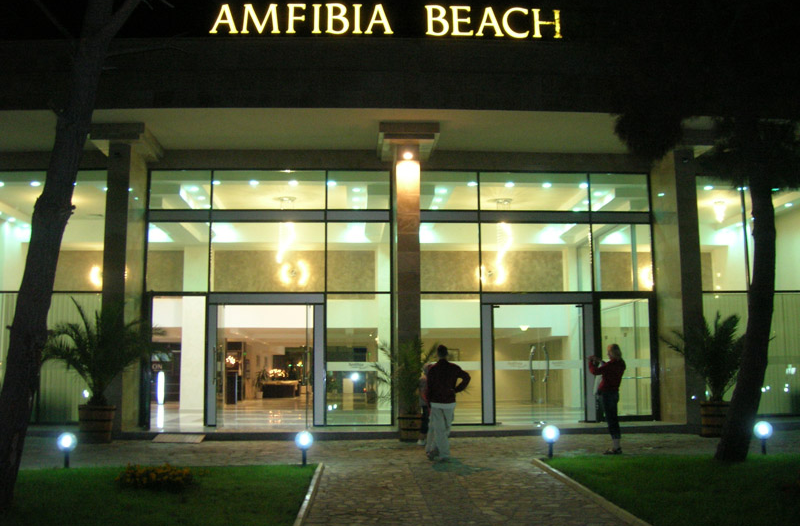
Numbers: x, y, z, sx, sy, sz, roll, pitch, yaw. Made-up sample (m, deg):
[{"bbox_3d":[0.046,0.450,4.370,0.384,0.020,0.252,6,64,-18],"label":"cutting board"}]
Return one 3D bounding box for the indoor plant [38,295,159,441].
[{"bbox_3d":[-5.230,1.850,13.742,2.102,2.498,1.800,0,-7,-2],"label":"indoor plant"}]

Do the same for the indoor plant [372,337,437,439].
[{"bbox_3d":[0.110,2.284,14.263,1.146,1.857,1.050,0,-6,-3],"label":"indoor plant"}]

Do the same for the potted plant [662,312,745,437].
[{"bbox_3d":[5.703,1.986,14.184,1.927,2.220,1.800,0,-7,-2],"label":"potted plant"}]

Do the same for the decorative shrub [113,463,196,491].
[{"bbox_3d":[-2.995,2.600,9.594,0.920,0.230,0.700,0,-6,-3],"label":"decorative shrub"}]

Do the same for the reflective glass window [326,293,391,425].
[{"bbox_3d":[-0.805,1.894,15.425,1.274,2.572,0.080,0,-6,-3],"label":"reflective glass window"}]

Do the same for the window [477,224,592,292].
[{"bbox_3d":[2.874,-0.124,16.458,2.373,1.466,0.080,0,-6,-3],"label":"window"}]

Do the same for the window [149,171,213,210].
[{"bbox_3d":[-4.351,-1.447,15.575,1.250,0.826,0.080,0,-6,-3],"label":"window"}]

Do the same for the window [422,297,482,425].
[{"bbox_3d":[0.988,1.898,15.533,1.252,2.571,0.080,0,-6,-3],"label":"window"}]

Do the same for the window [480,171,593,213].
[{"bbox_3d":[2.746,-1.444,16.024,2.261,0.820,0.100,0,-7,-2],"label":"window"}]

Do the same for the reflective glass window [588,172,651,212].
[{"bbox_3d":[4.489,-1.440,16.106,1.274,0.802,0.080,0,-6,-3],"label":"reflective glass window"}]

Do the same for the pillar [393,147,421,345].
[{"bbox_3d":[0.143,0.480,15.502,0.436,5.474,1.250,0,-6,-3],"label":"pillar"}]

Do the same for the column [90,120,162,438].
[{"bbox_3d":[-5.215,0.340,14.705,1.099,5.613,1.492,0,-7,-2],"label":"column"}]

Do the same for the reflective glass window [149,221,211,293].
[{"bbox_3d":[-4.377,-0.123,15.567,1.235,1.398,0.100,0,-7,-2],"label":"reflective glass window"}]

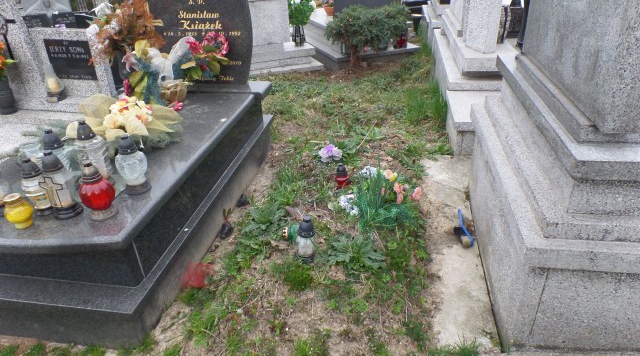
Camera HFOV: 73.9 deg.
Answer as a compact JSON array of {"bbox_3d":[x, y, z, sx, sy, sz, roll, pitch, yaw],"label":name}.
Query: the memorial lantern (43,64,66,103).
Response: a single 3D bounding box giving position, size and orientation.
[{"bbox_3d":[-2.274,-0.804,3.646,0.115,0.265,0.115,3,28,8],"label":"memorial lantern"}]

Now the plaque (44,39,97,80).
[{"bbox_3d":[-2.118,-1.003,3.633,0.390,0.320,0.020,3,28,8],"label":"plaque"}]

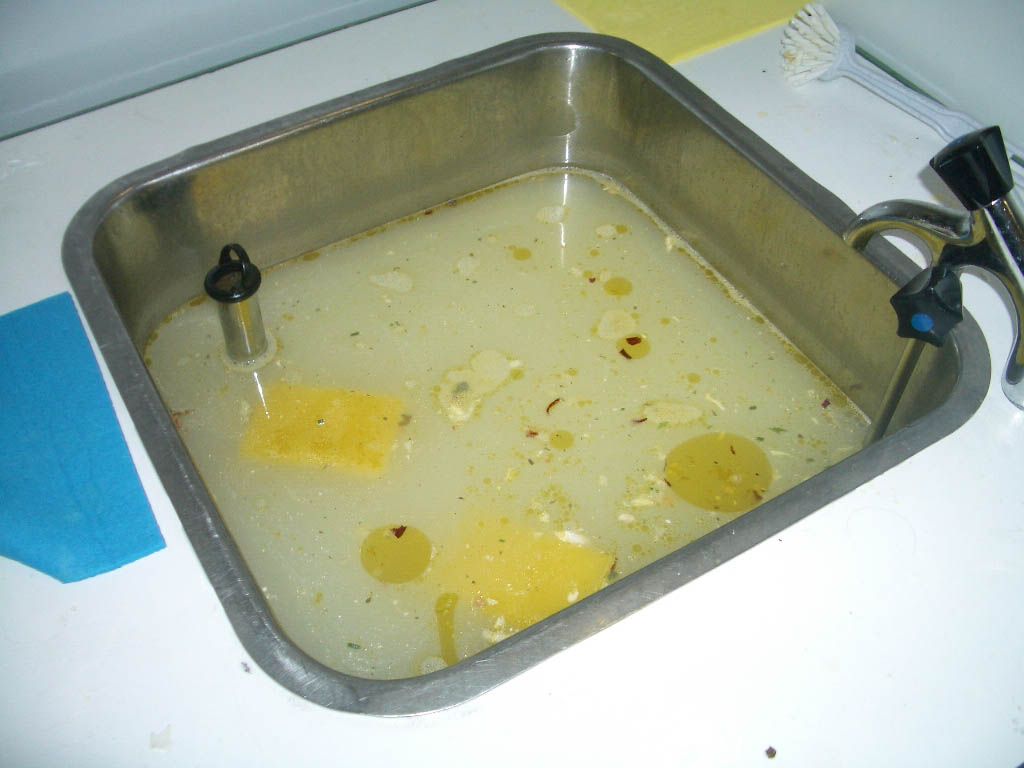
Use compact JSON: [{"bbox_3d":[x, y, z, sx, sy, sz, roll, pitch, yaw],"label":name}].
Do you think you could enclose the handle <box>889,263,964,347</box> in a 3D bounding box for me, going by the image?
[{"bbox_3d":[0.232,-0.045,0.573,0.038,0.038,0.033,20,50,18],"label":"handle"}]

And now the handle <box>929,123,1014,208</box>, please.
[{"bbox_3d":[0.245,-0.113,0.545,0.038,0.038,0.033,-39,103,-28],"label":"handle"}]

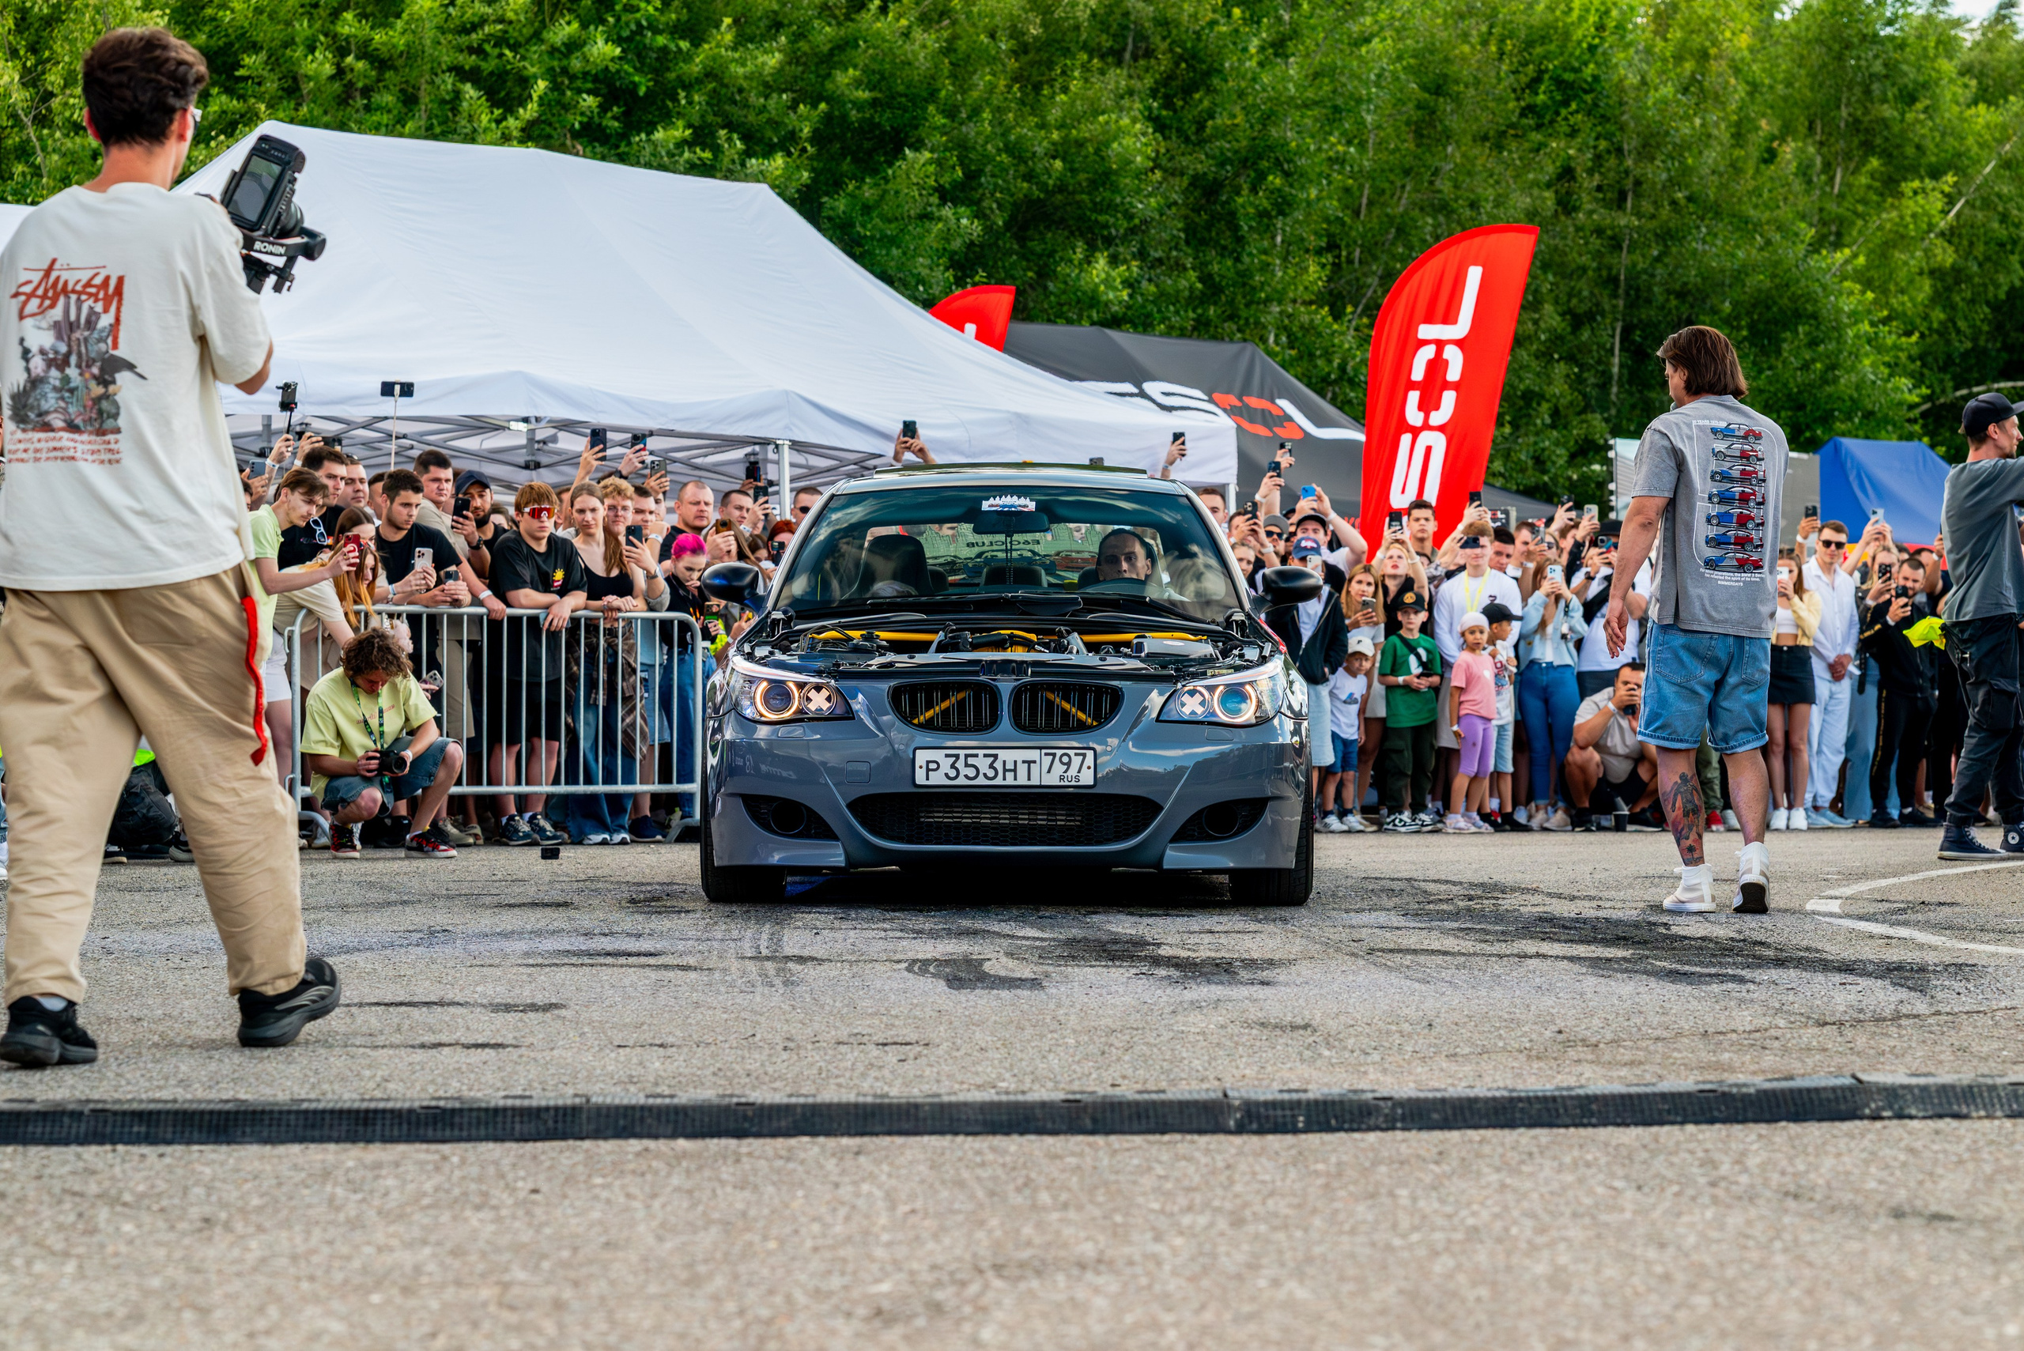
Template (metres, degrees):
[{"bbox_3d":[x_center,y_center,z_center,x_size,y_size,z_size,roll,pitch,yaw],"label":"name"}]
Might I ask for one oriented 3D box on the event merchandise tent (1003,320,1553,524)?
[{"bbox_3d":[0.730,-0.980,39.500,3.900,3.800,7.700,0,-1,44],"label":"event merchandise tent"}]

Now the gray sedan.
[{"bbox_3d":[0.010,-0.008,16.330,1.880,1.450,4.850,0,-1,1],"label":"gray sedan"}]

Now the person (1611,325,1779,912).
[{"bbox_3d":[2.075,-0.170,14.500,0.540,1.770,0.430,1,-1,-30],"label":"person"}]

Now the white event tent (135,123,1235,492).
[{"bbox_3d":[-2.780,-1.120,27.800,4.100,3.860,7.800,0,-1,42],"label":"white event tent"}]

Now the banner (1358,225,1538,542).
[{"bbox_3d":[2.830,-1.030,31.000,1.150,3.790,0.150,0,-1,-6],"label":"banner"}]

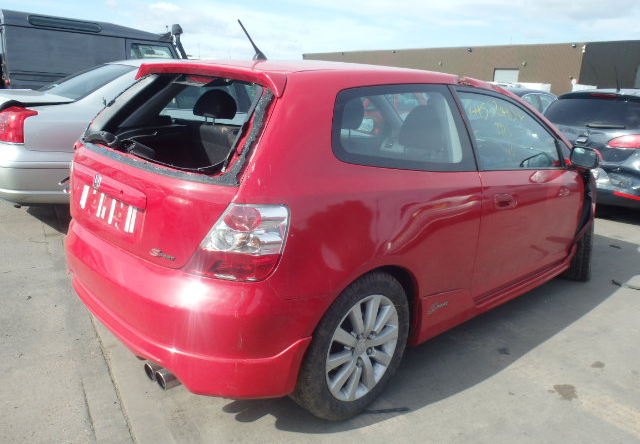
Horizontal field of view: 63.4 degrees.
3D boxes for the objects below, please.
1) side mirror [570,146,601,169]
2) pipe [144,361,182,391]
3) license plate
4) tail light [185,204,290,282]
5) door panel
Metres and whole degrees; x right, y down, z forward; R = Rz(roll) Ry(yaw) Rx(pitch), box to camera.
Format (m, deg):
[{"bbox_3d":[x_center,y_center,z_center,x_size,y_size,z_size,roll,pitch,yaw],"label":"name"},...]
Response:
[{"bbox_3d":[1.586,-0.385,3.068,0.120,0.135,0.190,-11,21,-42],"label":"side mirror"},{"bbox_3d":[-0.559,0.558,1.932,0.130,0.082,0.172,-11,21,-42],"label":"pipe"},{"bbox_3d":[-0.845,-0.058,2.050,0.020,0.112,0.520,8,8,-46],"label":"license plate"},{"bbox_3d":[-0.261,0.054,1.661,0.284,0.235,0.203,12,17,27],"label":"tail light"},{"bbox_3d":[1.151,-0.197,2.915,1.380,1.030,0.220,-11,21,-42],"label":"door panel"}]

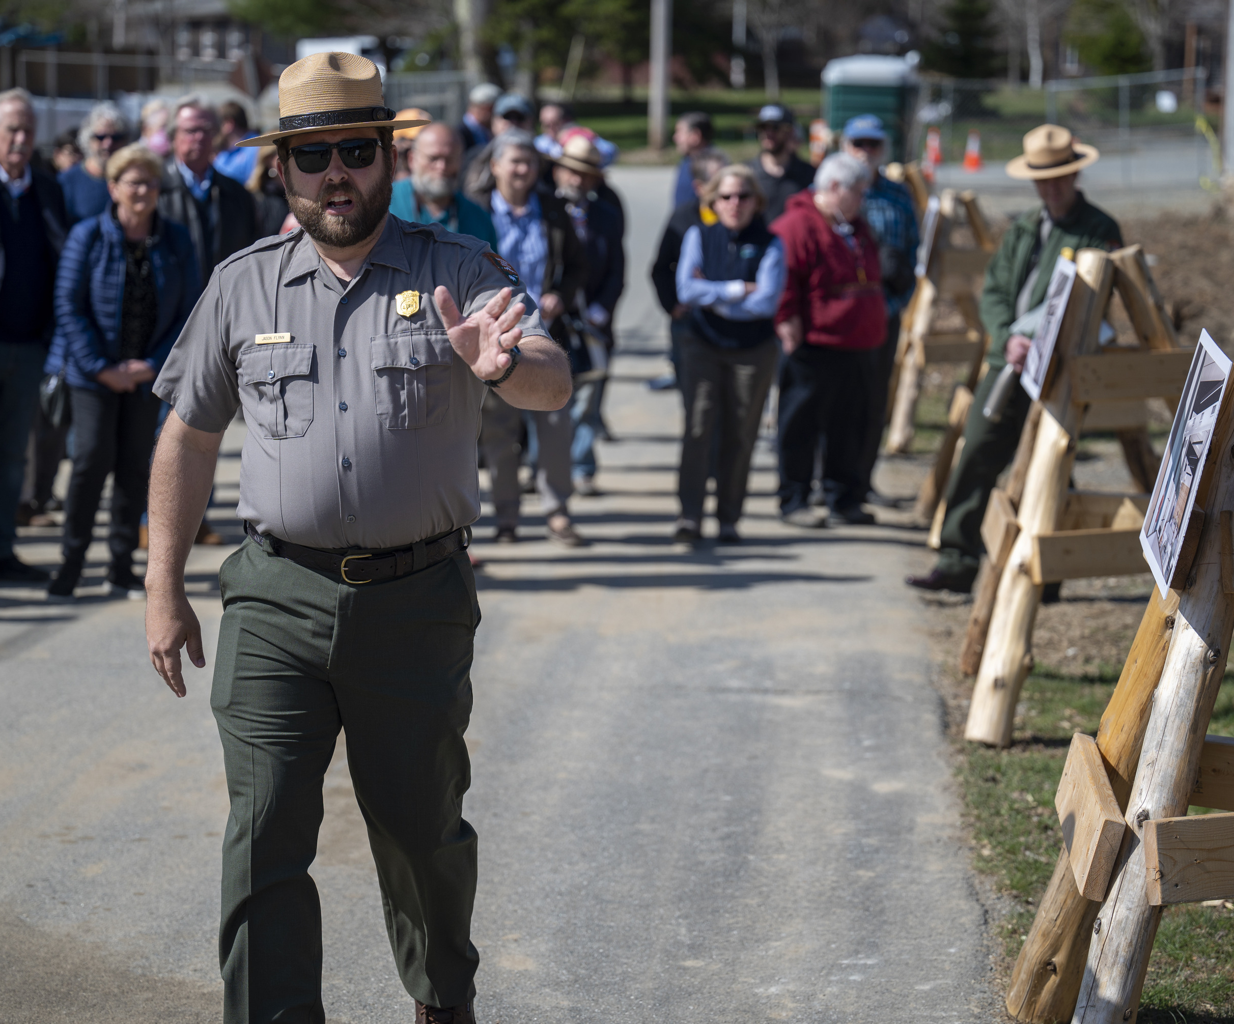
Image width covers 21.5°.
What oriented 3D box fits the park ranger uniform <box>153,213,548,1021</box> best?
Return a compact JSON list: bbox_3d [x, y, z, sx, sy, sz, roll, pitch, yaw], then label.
[{"bbox_3d":[-0.447,0.253,5.400,0.660,1.480,0.500,2,7,3],"label":"park ranger uniform"}]

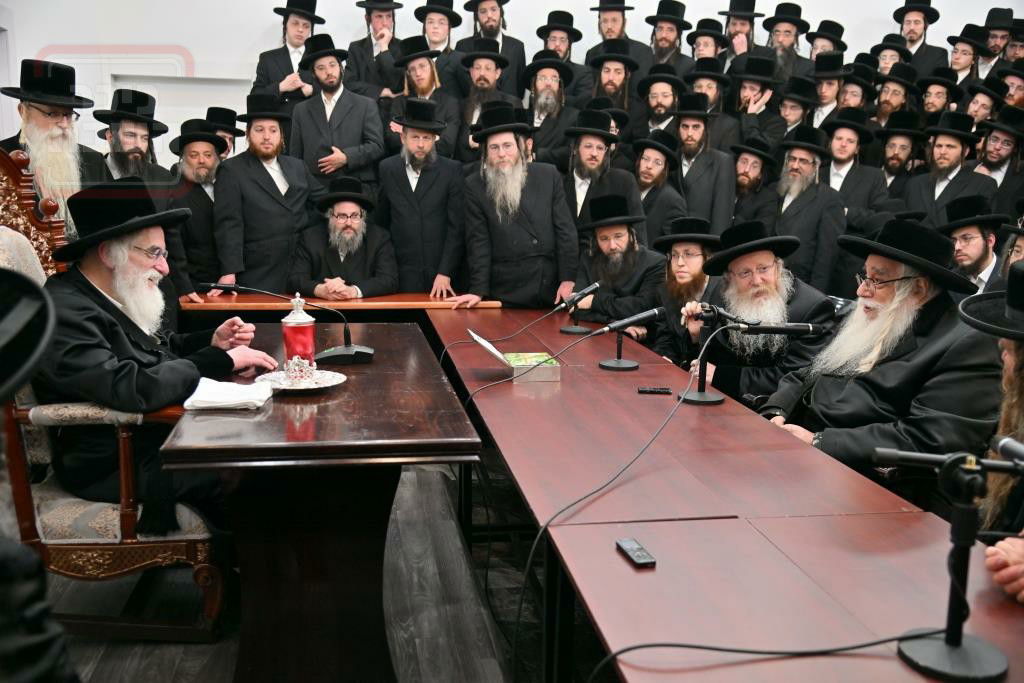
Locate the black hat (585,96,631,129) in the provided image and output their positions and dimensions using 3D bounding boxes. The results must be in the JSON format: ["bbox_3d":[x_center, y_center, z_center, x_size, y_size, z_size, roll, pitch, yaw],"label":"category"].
[{"bbox_3d":[0.553,-1.373,5.850,0.305,0.140,0.340,-11,-4,14],"label":"black hat"}]

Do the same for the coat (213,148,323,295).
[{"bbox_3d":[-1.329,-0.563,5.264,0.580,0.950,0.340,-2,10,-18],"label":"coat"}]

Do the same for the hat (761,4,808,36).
[{"bbox_3d":[1.785,-2.101,6.300,0.310,0.140,0.340,4,2,13],"label":"hat"}]

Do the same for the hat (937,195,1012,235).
[{"bbox_3d":[2.052,-0.574,4.300,0.330,0.130,0.300,-12,13,-20],"label":"hat"}]

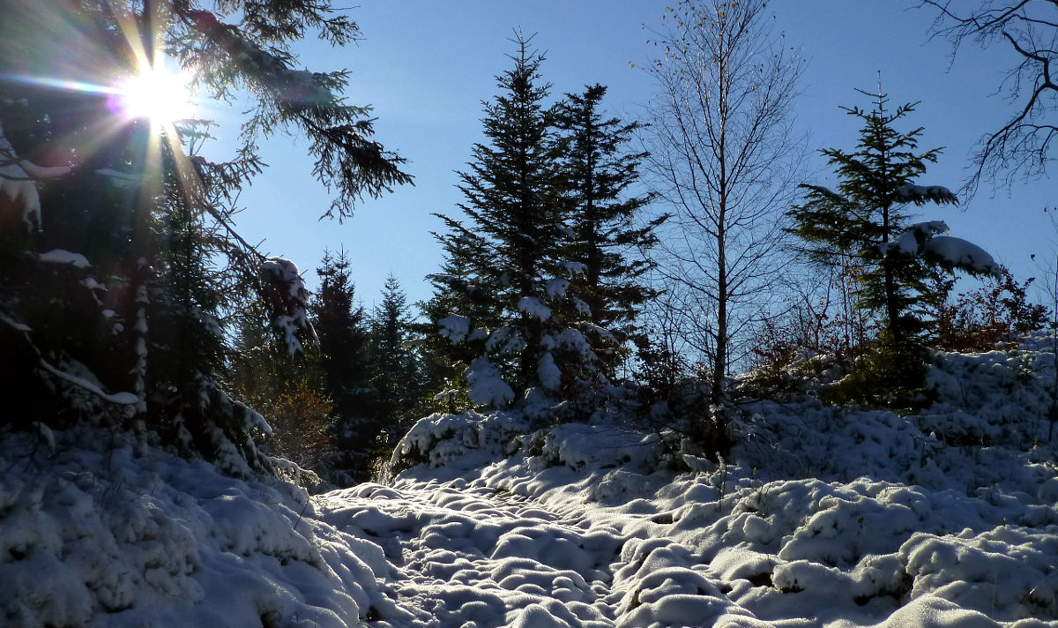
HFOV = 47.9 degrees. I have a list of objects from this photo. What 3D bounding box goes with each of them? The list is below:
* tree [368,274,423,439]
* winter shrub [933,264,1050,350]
[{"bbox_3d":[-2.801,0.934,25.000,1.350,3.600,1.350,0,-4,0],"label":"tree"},{"bbox_3d":[5.979,-0.075,15.500,1.500,1.150,1.200,0,-4,0],"label":"winter shrub"}]

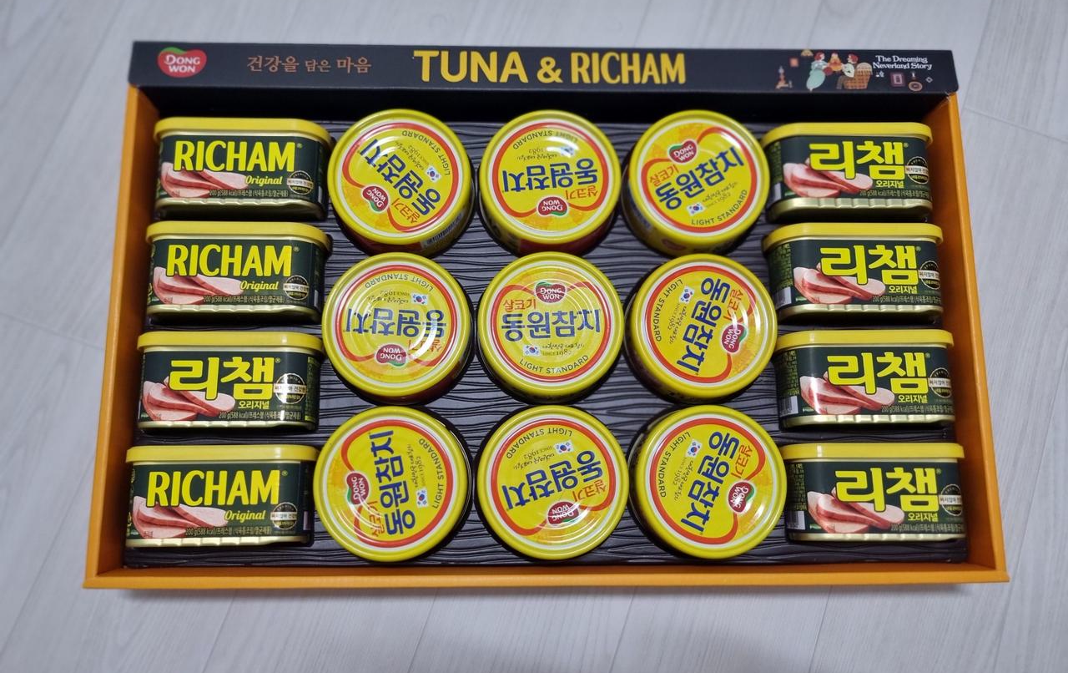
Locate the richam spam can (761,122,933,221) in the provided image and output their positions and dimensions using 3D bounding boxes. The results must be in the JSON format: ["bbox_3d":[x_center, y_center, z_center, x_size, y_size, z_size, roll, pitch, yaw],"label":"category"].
[{"bbox_3d":[0.186,-0.090,0.480,0.101,0.058,0.052,0,80,-2],"label":"richam spam can"}]

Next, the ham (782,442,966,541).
[{"bbox_3d":[0.201,0.092,0.479,0.102,0.056,0.054,0,81,-1],"label":"ham"}]

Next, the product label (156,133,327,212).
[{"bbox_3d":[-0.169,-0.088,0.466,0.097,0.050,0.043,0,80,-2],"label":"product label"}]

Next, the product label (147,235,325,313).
[{"bbox_3d":[-0.177,-0.033,0.485,0.099,0.049,0.048,2,80,-2],"label":"product label"}]

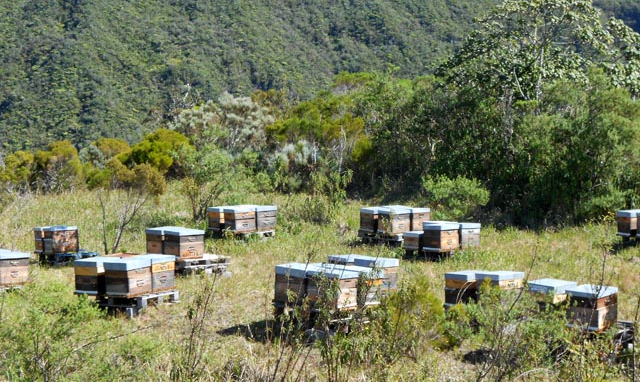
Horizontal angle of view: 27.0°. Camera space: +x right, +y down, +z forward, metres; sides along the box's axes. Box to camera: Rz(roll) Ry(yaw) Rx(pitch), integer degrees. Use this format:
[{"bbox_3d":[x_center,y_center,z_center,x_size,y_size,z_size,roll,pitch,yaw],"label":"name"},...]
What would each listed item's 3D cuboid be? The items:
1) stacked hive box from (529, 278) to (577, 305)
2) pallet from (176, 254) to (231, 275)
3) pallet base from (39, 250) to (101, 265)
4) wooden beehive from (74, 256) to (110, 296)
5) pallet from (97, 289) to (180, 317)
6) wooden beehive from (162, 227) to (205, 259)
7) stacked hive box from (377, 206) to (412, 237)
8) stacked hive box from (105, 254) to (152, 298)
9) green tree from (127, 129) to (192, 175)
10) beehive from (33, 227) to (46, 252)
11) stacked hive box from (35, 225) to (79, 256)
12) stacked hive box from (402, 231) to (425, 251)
[{"bbox_3d":[3.026,1.444,17.392,0.450,0.490,0.540,3,6,43],"label":"stacked hive box"},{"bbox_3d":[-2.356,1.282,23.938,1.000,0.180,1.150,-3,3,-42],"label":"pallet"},{"bbox_3d":[-5.284,1.375,27.941,0.960,0.160,1.100,-4,2,-33],"label":"pallet base"},{"bbox_3d":[-3.396,1.296,20.372,0.450,0.490,0.540,2,5,33],"label":"wooden beehive"},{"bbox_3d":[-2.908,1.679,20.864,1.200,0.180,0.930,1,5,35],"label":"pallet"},{"bbox_3d":[-2.434,0.948,23.919,0.540,0.490,0.450,-5,5,-42],"label":"wooden beehive"},{"bbox_3d":[1.577,0.636,28.201,0.540,0.490,0.450,-4,5,-38],"label":"stacked hive box"},{"bbox_3d":[-2.898,1.300,20.080,0.450,0.490,0.540,2,5,33],"label":"stacked hive box"},{"bbox_3d":[-5.787,-1.244,48.000,2.500,2.100,2.400,-1,4,0],"label":"green tree"},{"bbox_3d":[-5.285,0.952,26.213,0.534,0.491,0.442,-3,2,-32],"label":"beehive"},{"bbox_3d":[-5.505,1.014,27.765,0.562,0.523,1.040,-4,2,-33],"label":"stacked hive box"},{"bbox_3d":[2.027,0.984,26.740,0.562,0.370,0.467,-2,2,-41],"label":"stacked hive box"}]

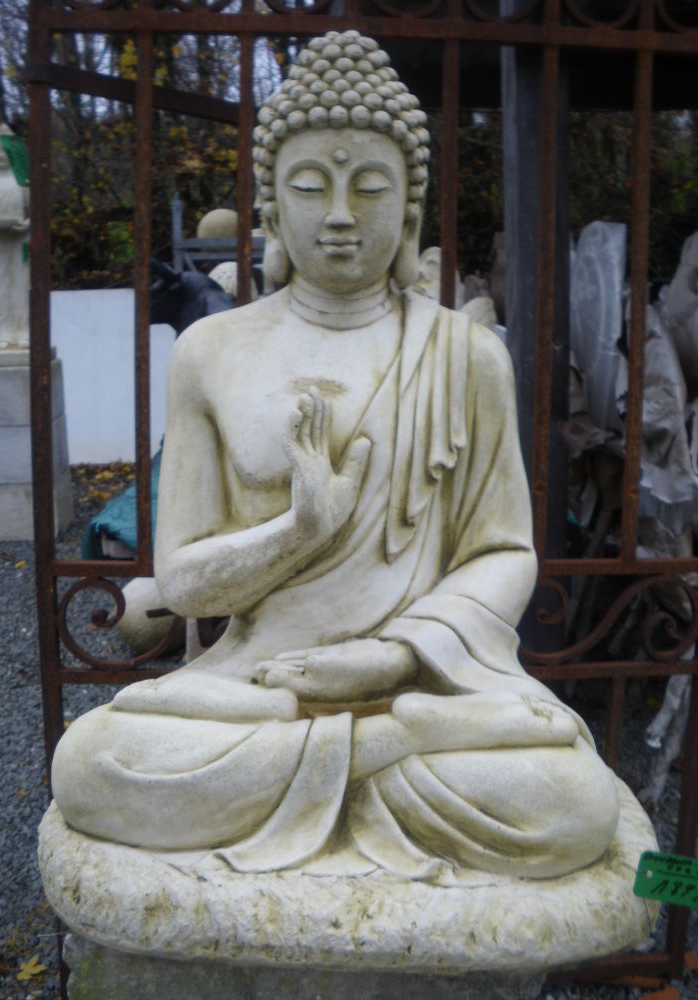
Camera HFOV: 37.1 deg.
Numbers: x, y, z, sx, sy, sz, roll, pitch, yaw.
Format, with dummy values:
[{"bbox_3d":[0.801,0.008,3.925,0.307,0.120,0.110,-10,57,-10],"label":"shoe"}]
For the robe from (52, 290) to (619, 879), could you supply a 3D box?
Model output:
[{"bbox_3d":[-0.011,0.063,1.200,0.610,0.600,0.400,0,9,3],"label":"robe"}]

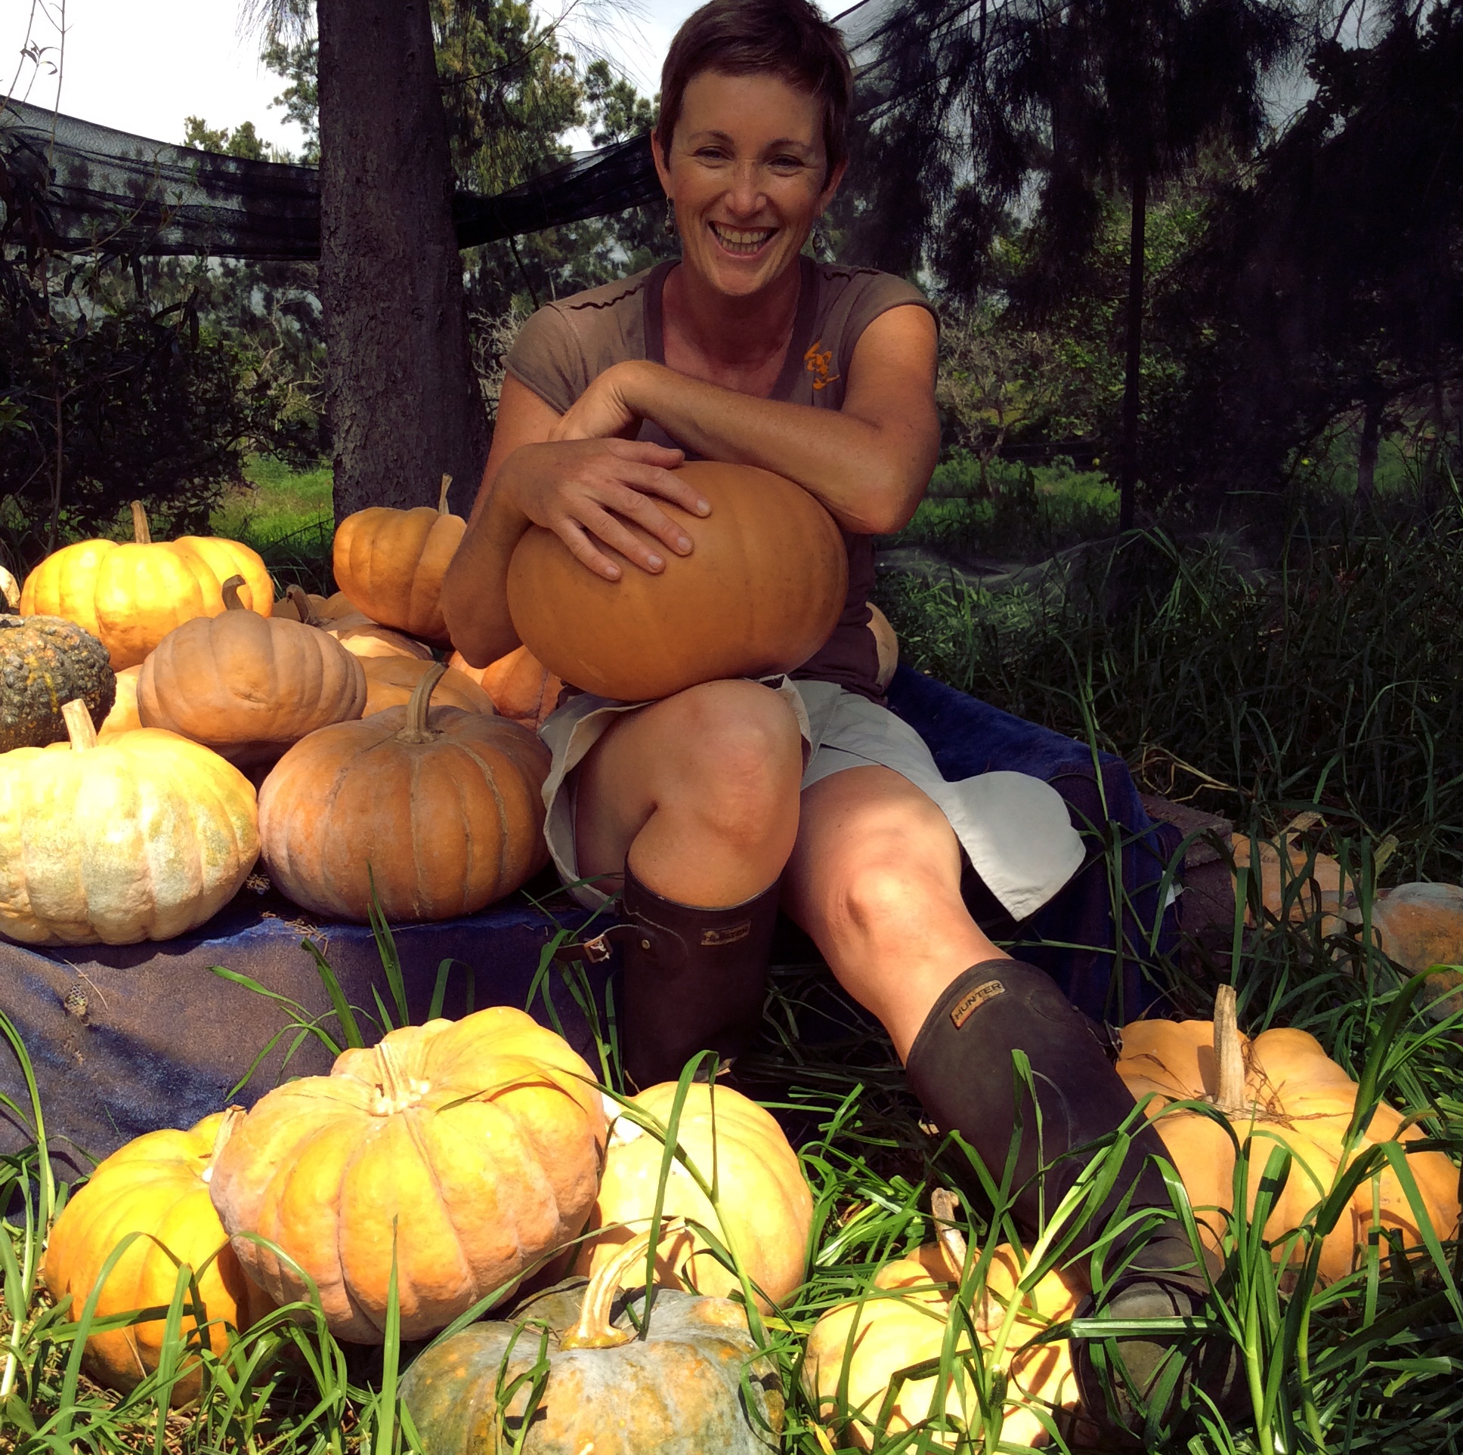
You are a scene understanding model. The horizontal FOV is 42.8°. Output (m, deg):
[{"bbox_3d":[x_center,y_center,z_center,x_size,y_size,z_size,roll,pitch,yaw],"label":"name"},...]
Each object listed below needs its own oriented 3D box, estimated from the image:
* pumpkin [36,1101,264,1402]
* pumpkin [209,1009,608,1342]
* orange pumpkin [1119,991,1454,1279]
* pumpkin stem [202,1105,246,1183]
[{"bbox_3d":[-0.405,0.388,1.402,0.222,0.225,0.222,6,12,-1],"label":"pumpkin"},{"bbox_3d":[-0.247,0.340,1.426,0.300,0.225,0.300,-8,26,2],"label":"pumpkin"},{"bbox_3d":[0.431,0.330,1.585,0.355,0.265,0.355,-3,18,1],"label":"orange pumpkin"},{"bbox_3d":[-0.377,0.309,1.385,0.026,0.064,0.026,20,12,-4],"label":"pumpkin stem"}]

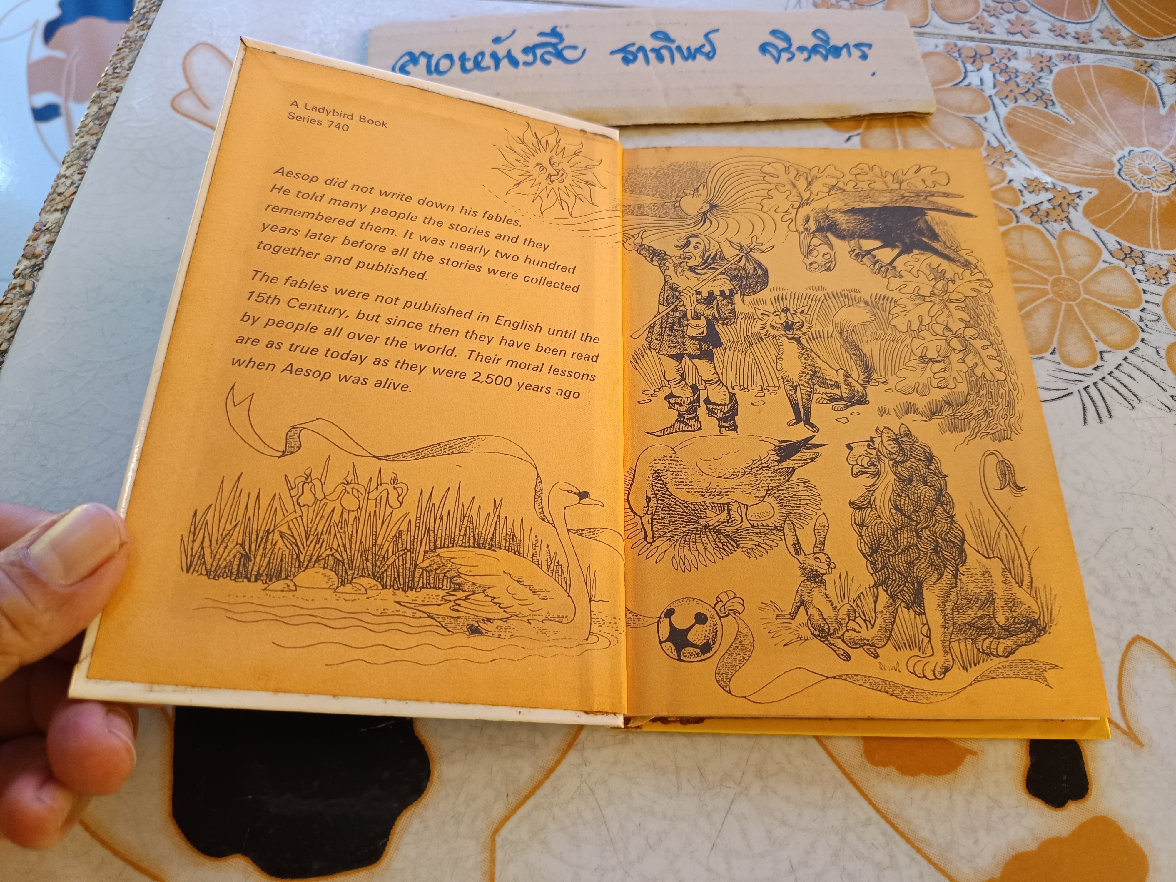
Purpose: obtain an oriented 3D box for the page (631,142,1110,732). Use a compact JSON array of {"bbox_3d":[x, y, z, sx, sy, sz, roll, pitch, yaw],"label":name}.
[{"bbox_3d":[0.067,-0.013,0.229,0.114,0.007,0.172,0,67,1],"label":"page"}]

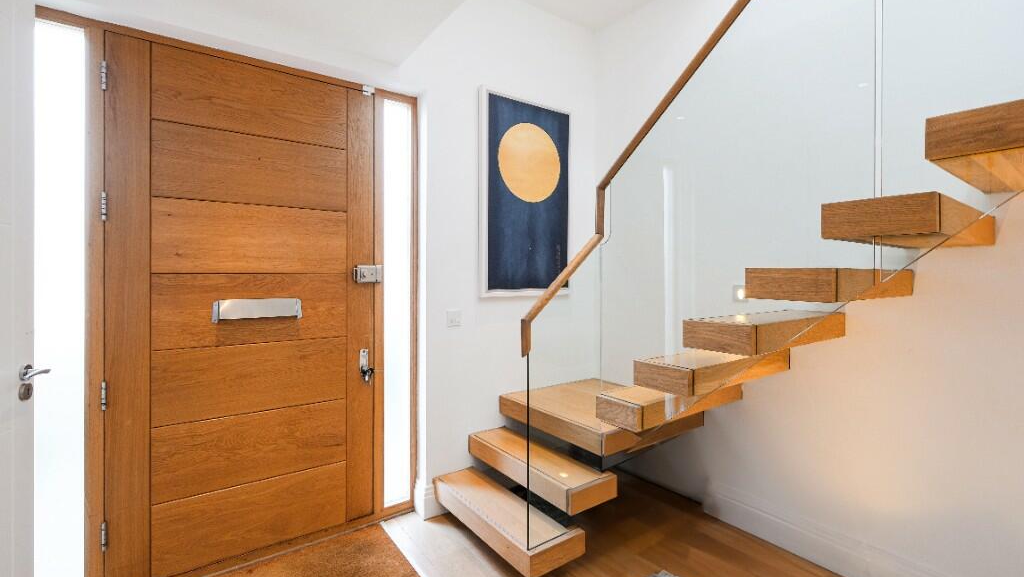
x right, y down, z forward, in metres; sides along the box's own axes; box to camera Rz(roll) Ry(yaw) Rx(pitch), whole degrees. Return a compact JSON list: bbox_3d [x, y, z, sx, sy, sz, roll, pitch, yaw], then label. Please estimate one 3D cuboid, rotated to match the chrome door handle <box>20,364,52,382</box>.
[{"bbox_3d":[-1.548,0.275,1.355,0.060,0.053,0.140,-1,0,-22],"label":"chrome door handle"}]

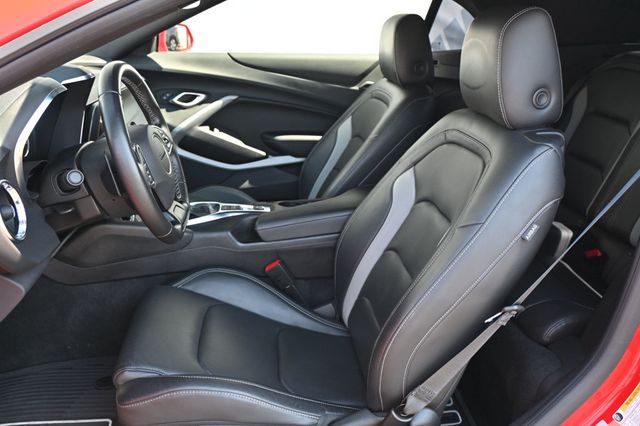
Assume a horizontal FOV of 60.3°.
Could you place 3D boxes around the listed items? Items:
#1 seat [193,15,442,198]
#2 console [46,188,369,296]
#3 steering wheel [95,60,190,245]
[{"bbox_3d":[-0.059,-0.161,1.859,0.840,0.960,0.540,-1,19,-6],"label":"seat"},{"bbox_3d":[-0.267,0.060,1.524,0.880,0.240,0.270,-1,19,-6],"label":"console"},{"bbox_3d":[-0.352,-0.114,1.075,0.100,0.355,0.365,-17,19,0],"label":"steering wheel"}]

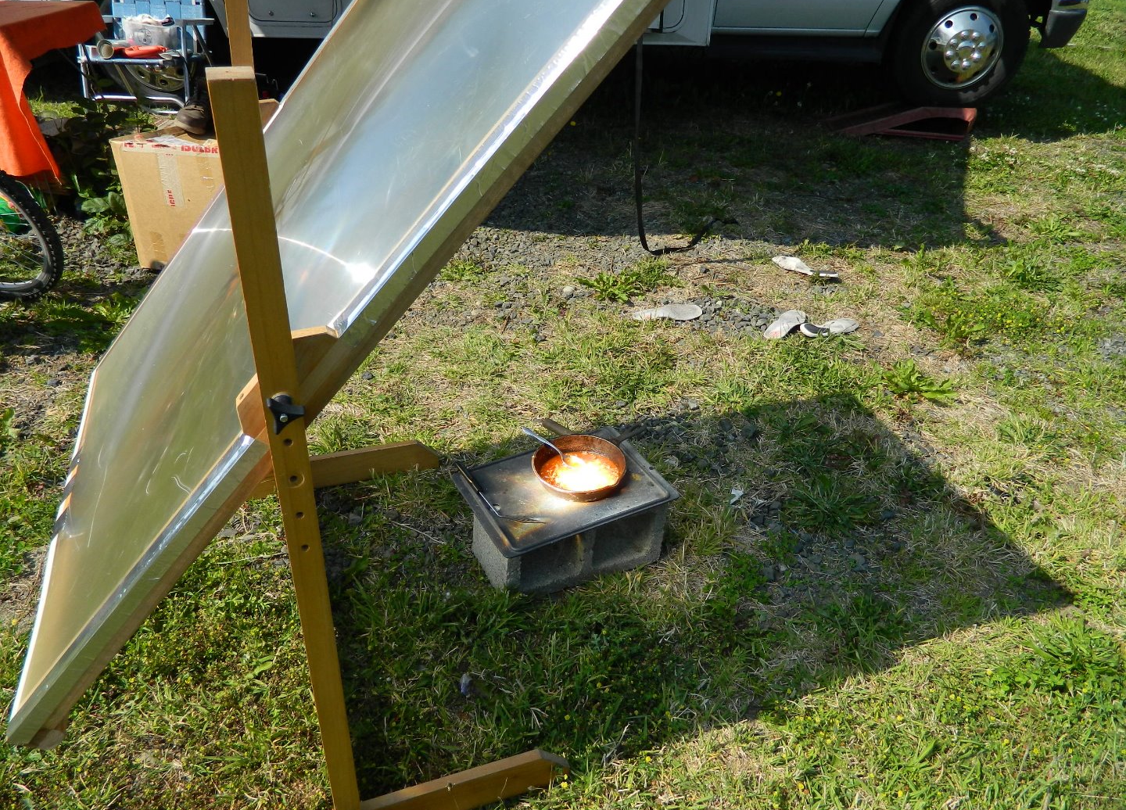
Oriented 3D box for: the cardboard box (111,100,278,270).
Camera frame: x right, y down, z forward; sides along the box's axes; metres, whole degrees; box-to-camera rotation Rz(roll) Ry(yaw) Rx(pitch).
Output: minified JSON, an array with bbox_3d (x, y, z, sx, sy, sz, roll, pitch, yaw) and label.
[{"bbox_3d":[-1.373,-0.836,3.244,0.550,0.490,0.400,5,34,4],"label":"cardboard box"}]

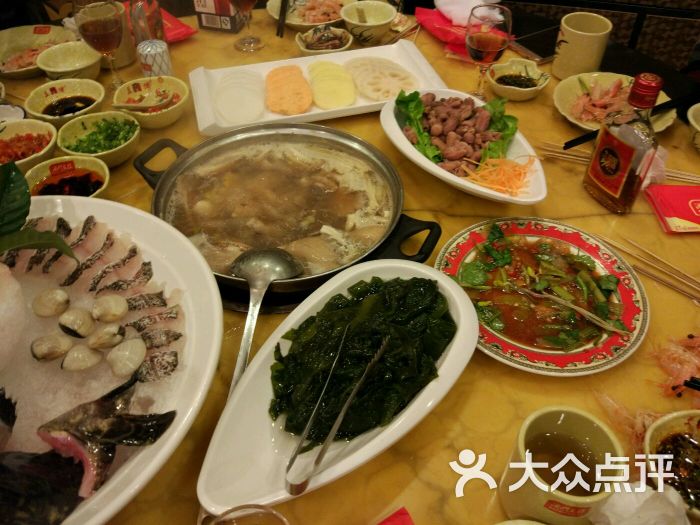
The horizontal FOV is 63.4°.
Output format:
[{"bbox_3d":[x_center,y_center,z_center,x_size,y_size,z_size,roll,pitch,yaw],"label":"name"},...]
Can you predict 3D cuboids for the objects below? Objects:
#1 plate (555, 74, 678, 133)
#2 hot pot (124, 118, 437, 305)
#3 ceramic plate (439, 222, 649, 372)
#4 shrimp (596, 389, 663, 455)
[{"bbox_3d":[0.387,-0.222,0.844,0.174,0.037,0.174,0,47,0],"label":"plate"},{"bbox_3d":[-0.089,-0.062,0.703,0.403,0.075,0.293,19,50,17],"label":"hot pot"},{"bbox_3d":[0.201,0.034,0.608,0.221,0.028,0.221,0,47,0],"label":"ceramic plate"},{"bbox_3d":[0.254,0.137,0.516,0.048,0.020,0.072,-22,50,-19],"label":"shrimp"}]

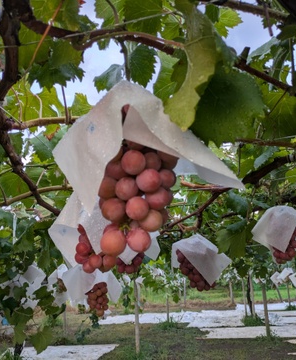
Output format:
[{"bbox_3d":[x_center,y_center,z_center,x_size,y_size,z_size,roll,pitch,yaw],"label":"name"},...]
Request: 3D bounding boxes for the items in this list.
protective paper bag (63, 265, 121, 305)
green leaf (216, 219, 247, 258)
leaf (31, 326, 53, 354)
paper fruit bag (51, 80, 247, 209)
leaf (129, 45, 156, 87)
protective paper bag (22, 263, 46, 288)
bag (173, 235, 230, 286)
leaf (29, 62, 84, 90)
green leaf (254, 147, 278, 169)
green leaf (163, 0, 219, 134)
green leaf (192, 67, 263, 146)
[{"bbox_3d":[-0.237,0.446,1.480,0.245,0.180,0.210,2,-16,-9],"label":"protective paper bag"},{"bbox_3d":[0.301,0.211,1.250,0.110,0.140,0.060,-5,-16,13],"label":"green leaf"},{"bbox_3d":[-0.584,0.880,1.900,0.120,0.150,0.060,4,-17,-15],"label":"leaf"},{"bbox_3d":[-0.001,-0.036,0.460,0.240,0.155,0.190,-1,-16,0],"label":"paper fruit bag"},{"bbox_3d":[-0.015,-0.314,0.950,0.080,0.115,0.040,-1,-16,-1],"label":"leaf"},{"bbox_3d":[-0.851,0.724,2.600,0.180,0.180,0.150,2,-16,-13],"label":"protective paper bag"},{"bbox_3d":[0.194,0.297,1.280,0.215,0.180,0.200,-3,-16,8],"label":"bag"},{"bbox_3d":[-0.251,-0.284,0.950,0.150,0.085,0.070,1,-16,-10],"label":"leaf"},{"bbox_3d":[0.393,-0.075,1.150,0.080,0.070,0.060,-7,-17,19],"label":"green leaf"},{"bbox_3d":[0.054,-0.138,0.420,0.065,0.140,0.070,-3,-16,8],"label":"green leaf"},{"bbox_3d":[0.118,-0.110,0.520,0.110,0.110,0.050,-5,-17,14],"label":"green leaf"}]

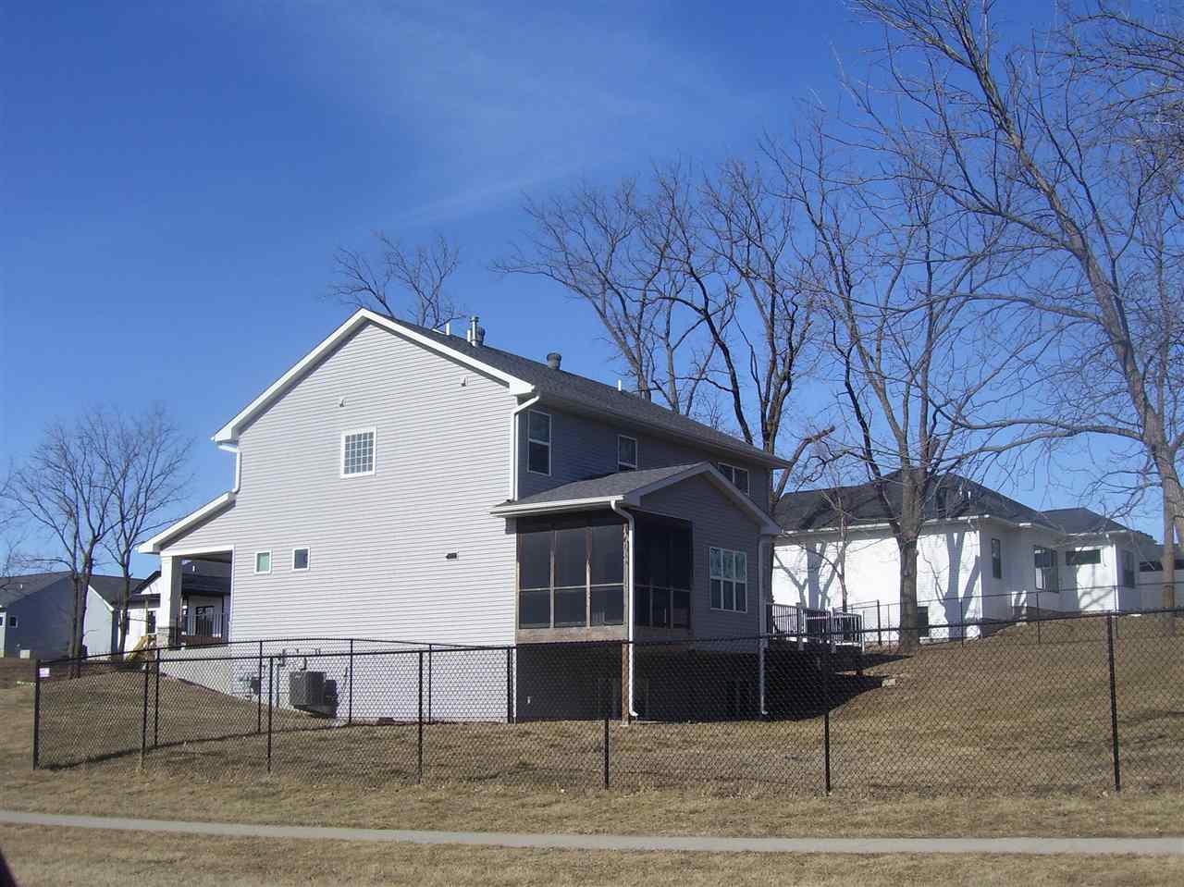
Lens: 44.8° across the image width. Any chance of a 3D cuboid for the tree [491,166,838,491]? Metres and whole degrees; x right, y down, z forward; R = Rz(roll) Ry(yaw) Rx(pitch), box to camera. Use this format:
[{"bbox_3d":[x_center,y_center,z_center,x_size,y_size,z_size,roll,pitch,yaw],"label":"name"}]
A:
[{"bbox_3d":[2.905,-1.712,56.778,13.090,19.940,11.000,0,-11,0],"label":"tree"}]

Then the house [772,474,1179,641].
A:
[{"bbox_3d":[14.001,5.041,61.415,17.300,7.700,13.000,-7,-13,33],"label":"house"}]

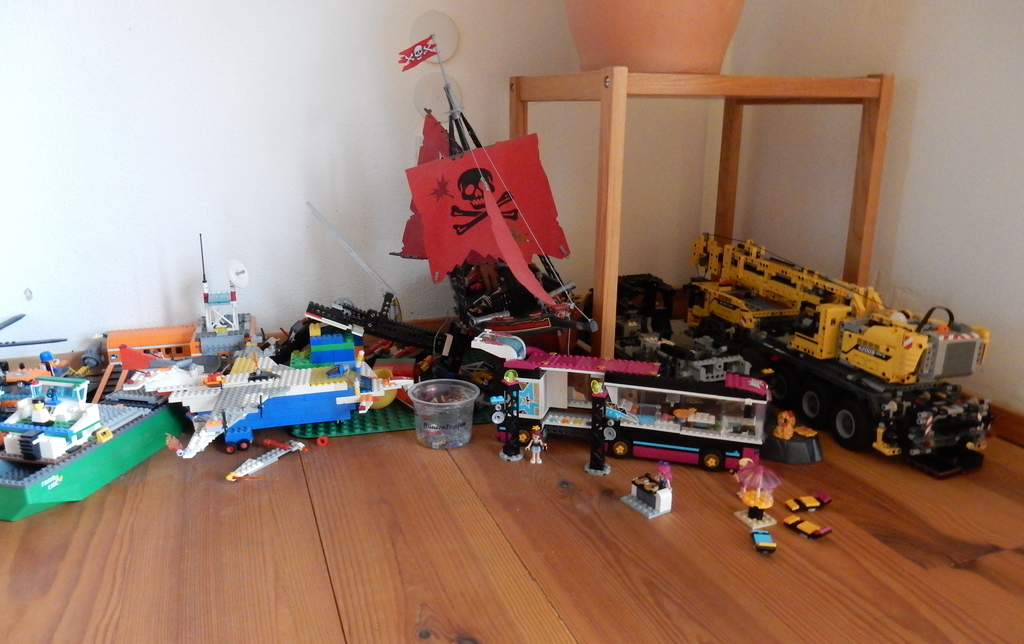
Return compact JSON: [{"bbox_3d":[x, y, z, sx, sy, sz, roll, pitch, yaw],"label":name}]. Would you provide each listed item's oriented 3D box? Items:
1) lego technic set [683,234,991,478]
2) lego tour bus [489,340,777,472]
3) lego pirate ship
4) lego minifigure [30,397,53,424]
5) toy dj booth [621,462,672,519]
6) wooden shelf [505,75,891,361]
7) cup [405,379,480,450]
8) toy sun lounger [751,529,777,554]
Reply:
[{"bbox_3d":[0.462,0.007,1.179,0.153,0.200,0.590,-4,16,-14],"label":"lego technic set"},{"bbox_3d":[0.141,0.100,0.962,0.361,0.138,0.075,5,16,17],"label":"lego tour bus"},{"bbox_3d":[-0.051,-0.177,1.134,0.225,0.505,0.370,-22,18,-30],"label":"lego pirate ship"},{"bbox_3d":[-0.558,0.106,0.882,0.019,0.033,0.017,3,16,9],"label":"lego minifigure"},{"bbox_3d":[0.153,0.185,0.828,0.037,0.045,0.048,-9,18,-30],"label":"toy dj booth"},{"bbox_3d":[0.284,-0.164,1.265,0.471,0.483,0.384,-6,17,-20],"label":"wooden shelf"},{"bbox_3d":[-0.091,0.125,0.994,0.096,0.071,0.096,0,16,0],"label":"cup"},{"bbox_3d":[0.256,0.223,0.750,0.018,0.016,0.041,2,16,6],"label":"toy sun lounger"}]

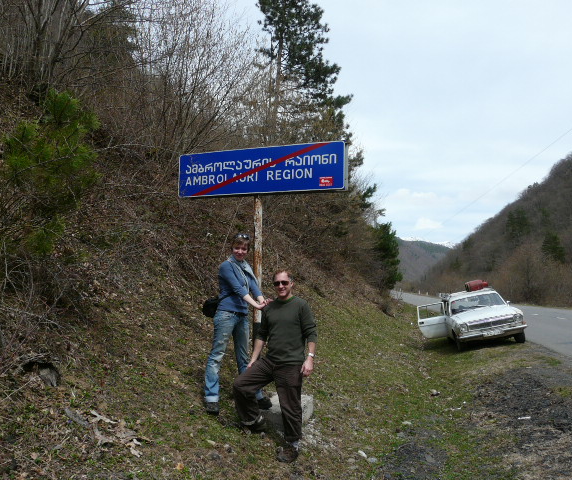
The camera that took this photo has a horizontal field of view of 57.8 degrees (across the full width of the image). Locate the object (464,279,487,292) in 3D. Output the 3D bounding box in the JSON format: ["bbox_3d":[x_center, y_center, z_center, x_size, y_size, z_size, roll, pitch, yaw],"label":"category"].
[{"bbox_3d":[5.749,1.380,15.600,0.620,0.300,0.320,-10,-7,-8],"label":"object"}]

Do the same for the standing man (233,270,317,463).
[{"bbox_3d":[-0.107,1.145,4.800,0.740,1.720,0.580,1,-5,7],"label":"standing man"}]

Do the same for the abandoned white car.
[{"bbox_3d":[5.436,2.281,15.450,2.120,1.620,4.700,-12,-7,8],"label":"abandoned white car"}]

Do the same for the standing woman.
[{"bbox_3d":[-0.464,0.781,4.900,0.560,1.690,0.580,6,-7,-44],"label":"standing woman"}]

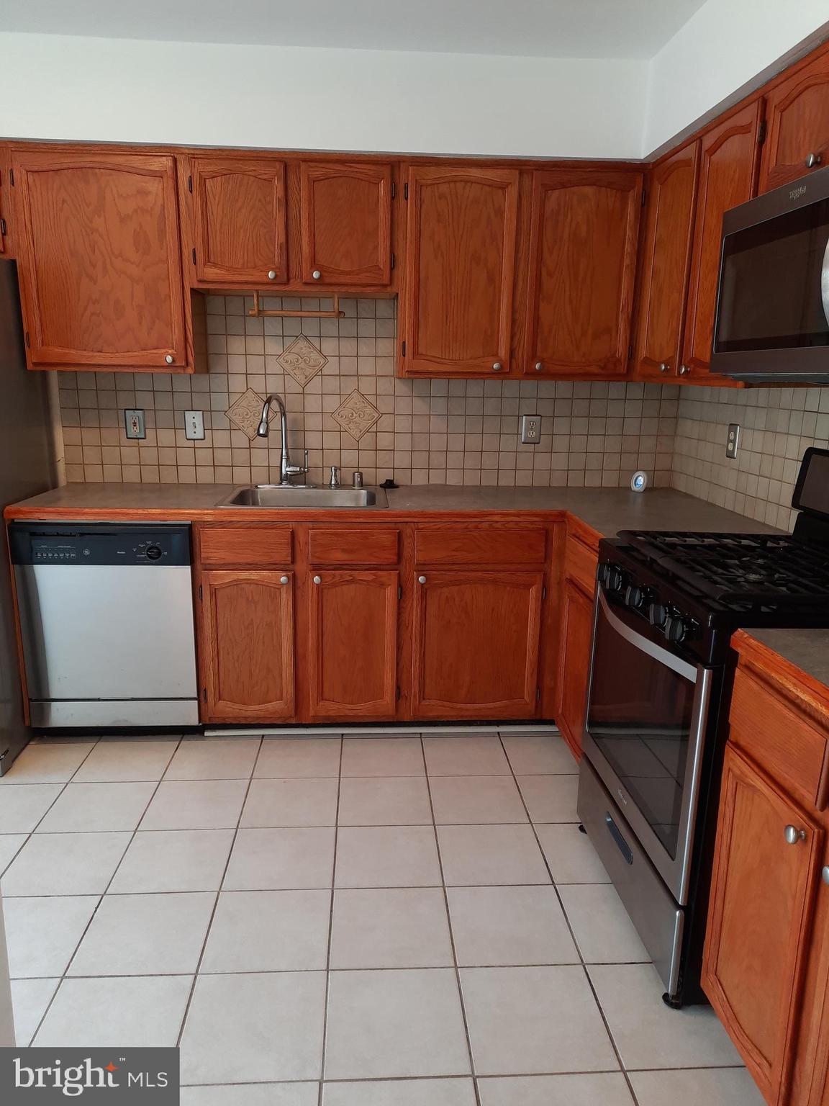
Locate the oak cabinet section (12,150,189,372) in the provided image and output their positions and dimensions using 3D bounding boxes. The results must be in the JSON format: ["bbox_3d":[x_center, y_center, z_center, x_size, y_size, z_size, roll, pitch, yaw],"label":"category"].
[{"bbox_3d":[-1.135,-1.083,3.045,0.600,0.765,0.320,0,13,-3],"label":"oak cabinet section"}]

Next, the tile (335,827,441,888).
[{"bbox_3d":[-0.079,0.899,2.365,0.303,0.010,0.302,0,13,-4],"label":"tile"}]

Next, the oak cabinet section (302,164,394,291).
[{"bbox_3d":[-0.256,-1.217,3.037,0.340,0.440,0.310,0,13,-4],"label":"oak cabinet section"}]

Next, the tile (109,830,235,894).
[{"bbox_3d":[-0.693,0.893,2.313,0.303,0.010,0.300,0,13,-4],"label":"tile"}]

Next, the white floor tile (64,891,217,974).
[{"bbox_3d":[-0.677,0.965,2.027,0.303,0.010,0.302,0,13,-4],"label":"white floor tile"}]

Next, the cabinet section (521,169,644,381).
[{"bbox_3d":[0.619,-1.065,3.126,0.442,0.740,0.310,0,13,-4],"label":"cabinet section"}]

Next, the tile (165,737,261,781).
[{"bbox_3d":[-0.727,0.754,2.899,0.301,0.010,0.301,0,13,-4],"label":"tile"}]

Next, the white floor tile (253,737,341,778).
[{"bbox_3d":[-0.422,0.755,2.924,0.303,0.010,0.300,0,13,-4],"label":"white floor tile"}]

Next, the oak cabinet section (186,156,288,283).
[{"bbox_3d":[-0.640,-1.219,3.013,0.350,0.440,0.310,0,13,-4],"label":"oak cabinet section"}]

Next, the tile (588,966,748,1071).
[{"bbox_3d":[0.570,1.026,1.784,0.301,0.010,0.301,0,13,-4],"label":"tile"}]

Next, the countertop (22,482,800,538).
[{"bbox_3d":[-0.122,-0.139,2.864,2.600,0.045,1.214,0,13,-4],"label":"countertop"}]

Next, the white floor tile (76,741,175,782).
[{"bbox_3d":[-1.041,0.760,2.905,0.303,0.010,0.302,0,13,-4],"label":"white floor tile"}]

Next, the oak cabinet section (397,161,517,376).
[{"bbox_3d":[0.159,-1.067,3.096,0.427,0.740,0.310,0,13,-4],"label":"oak cabinet section"}]

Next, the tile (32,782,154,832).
[{"bbox_3d":[-1.022,0.828,2.606,0.303,0.010,0.302,0,13,-4],"label":"tile"}]

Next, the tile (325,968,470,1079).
[{"bbox_3d":[-0.041,1.033,1.761,0.303,0.010,0.300,0,13,-4],"label":"tile"}]

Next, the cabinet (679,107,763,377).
[{"bbox_3d":[1.044,-0.877,2.338,0.320,0.750,0.400,0,13,-3],"label":"cabinet"}]

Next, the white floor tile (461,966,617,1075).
[{"bbox_3d":[0.266,1.033,1.780,0.303,0.010,0.300,0,13,-4],"label":"white floor tile"}]

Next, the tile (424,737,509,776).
[{"bbox_3d":[0.190,0.758,2.957,0.301,0.010,0.301,0,13,-4],"label":"tile"}]

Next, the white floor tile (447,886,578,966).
[{"bbox_3d":[0.246,0.958,2.063,0.301,0.010,0.301,0,13,-4],"label":"white floor tile"}]

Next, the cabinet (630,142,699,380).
[{"bbox_3d":[1.003,-0.976,2.773,0.320,0.745,0.485,0,13,-4],"label":"cabinet"}]

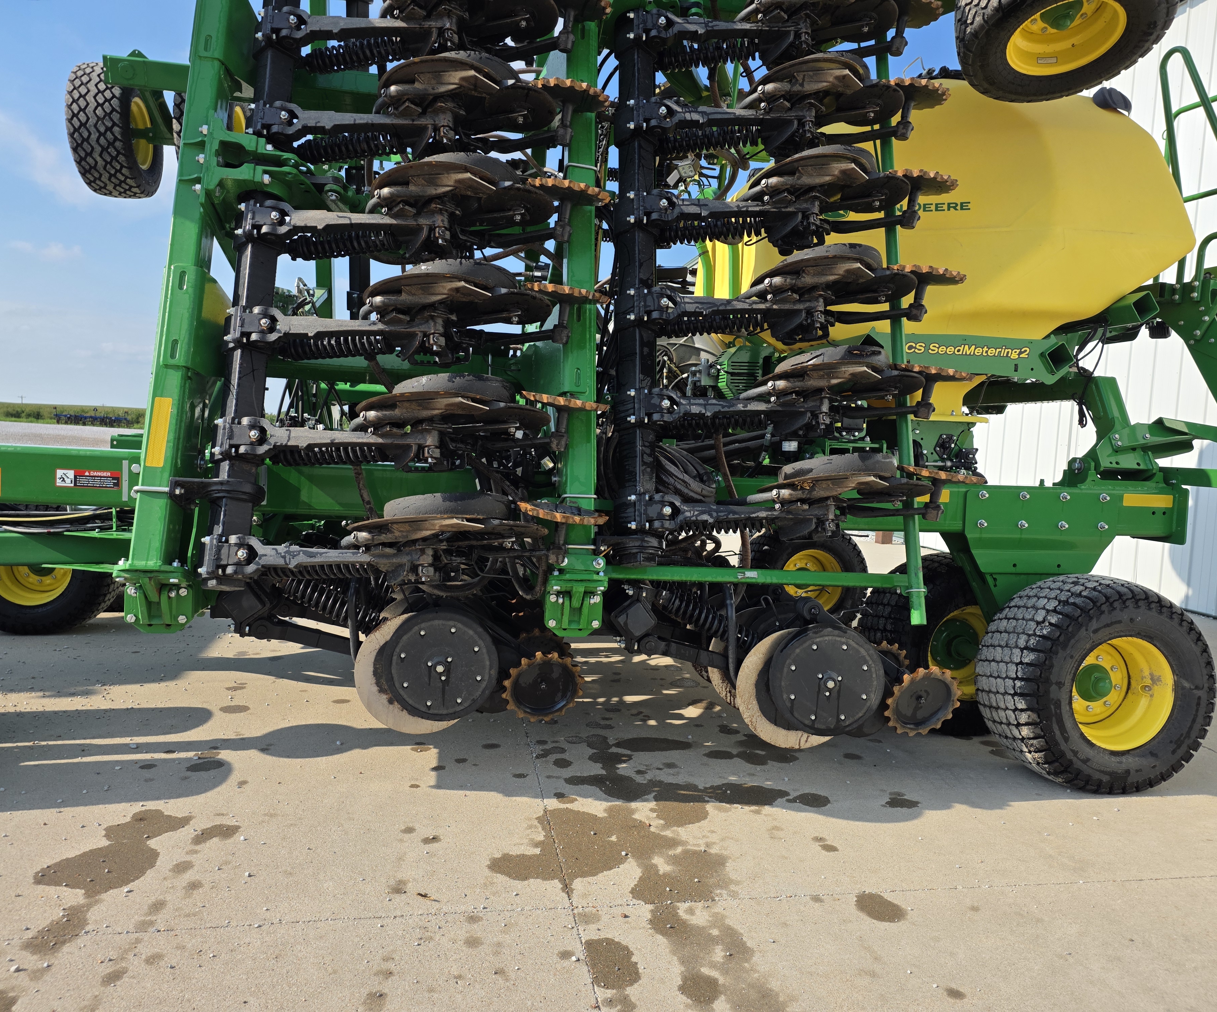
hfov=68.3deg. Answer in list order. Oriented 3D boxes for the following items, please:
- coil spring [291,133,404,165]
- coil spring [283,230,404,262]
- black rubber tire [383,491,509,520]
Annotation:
[{"bbox_3d":[-0.935,-1.299,3.248,0.414,0.092,0.092,-2,-13,11],"label":"coil spring"},{"bbox_3d":[-0.938,-0.927,3.167,0.414,0.092,0.092,-2,-13,11],"label":"coil spring"},{"bbox_3d":[-0.519,0.035,2.884,0.400,0.105,0.400,2,-9,-10],"label":"black rubber tire"}]

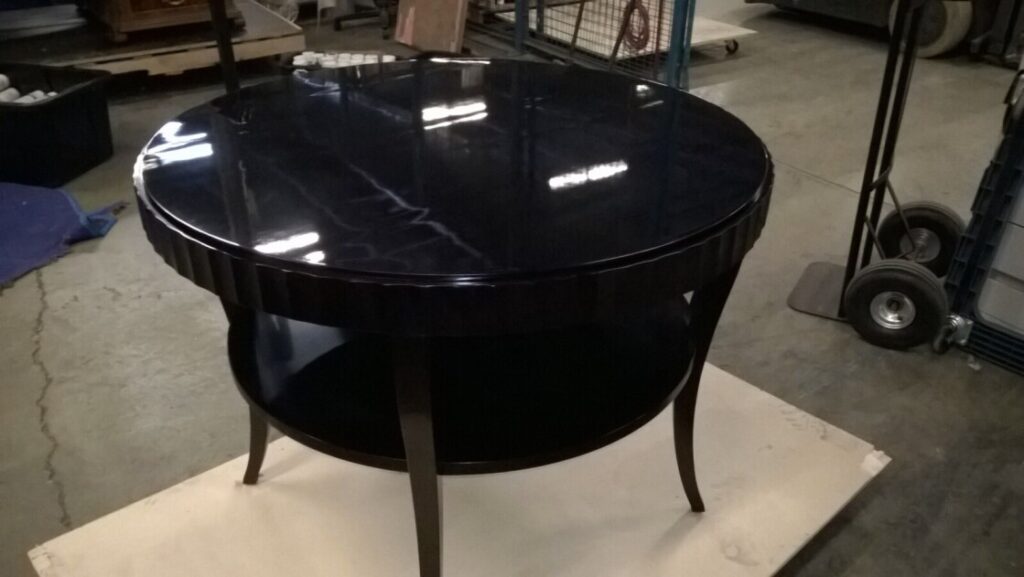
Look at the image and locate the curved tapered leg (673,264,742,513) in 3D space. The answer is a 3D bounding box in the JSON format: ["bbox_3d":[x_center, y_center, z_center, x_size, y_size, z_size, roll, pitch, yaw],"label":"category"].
[{"bbox_3d":[0.345,0.160,1.522,0.090,0.655,0.052,3,29,4],"label":"curved tapered leg"}]

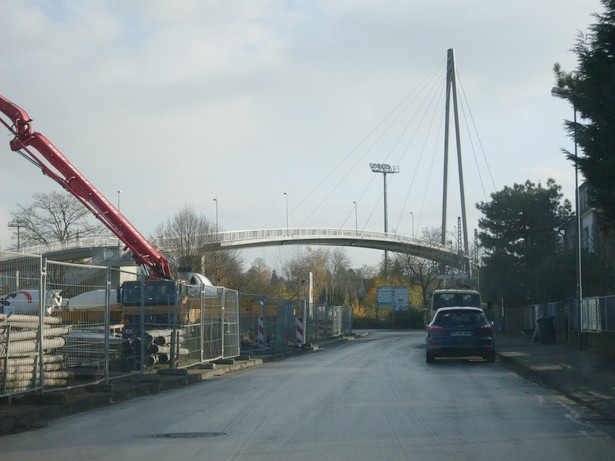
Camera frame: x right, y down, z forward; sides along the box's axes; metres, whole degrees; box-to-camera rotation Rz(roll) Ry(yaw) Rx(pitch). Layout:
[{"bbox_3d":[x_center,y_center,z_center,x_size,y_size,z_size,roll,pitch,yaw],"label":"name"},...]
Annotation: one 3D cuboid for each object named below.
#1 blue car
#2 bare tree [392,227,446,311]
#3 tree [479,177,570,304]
[{"bbox_3d":[4.300,2.940,46.200,1.890,1.500,4.750,-1,-3,4],"label":"blue car"},{"bbox_3d":[9.700,3.980,140.000,5.000,8.700,5.000,-1,-3,4],"label":"bare tree"},{"bbox_3d":[13.900,1.540,105.000,6.200,9.800,6.000,-1,-3,4],"label":"tree"}]

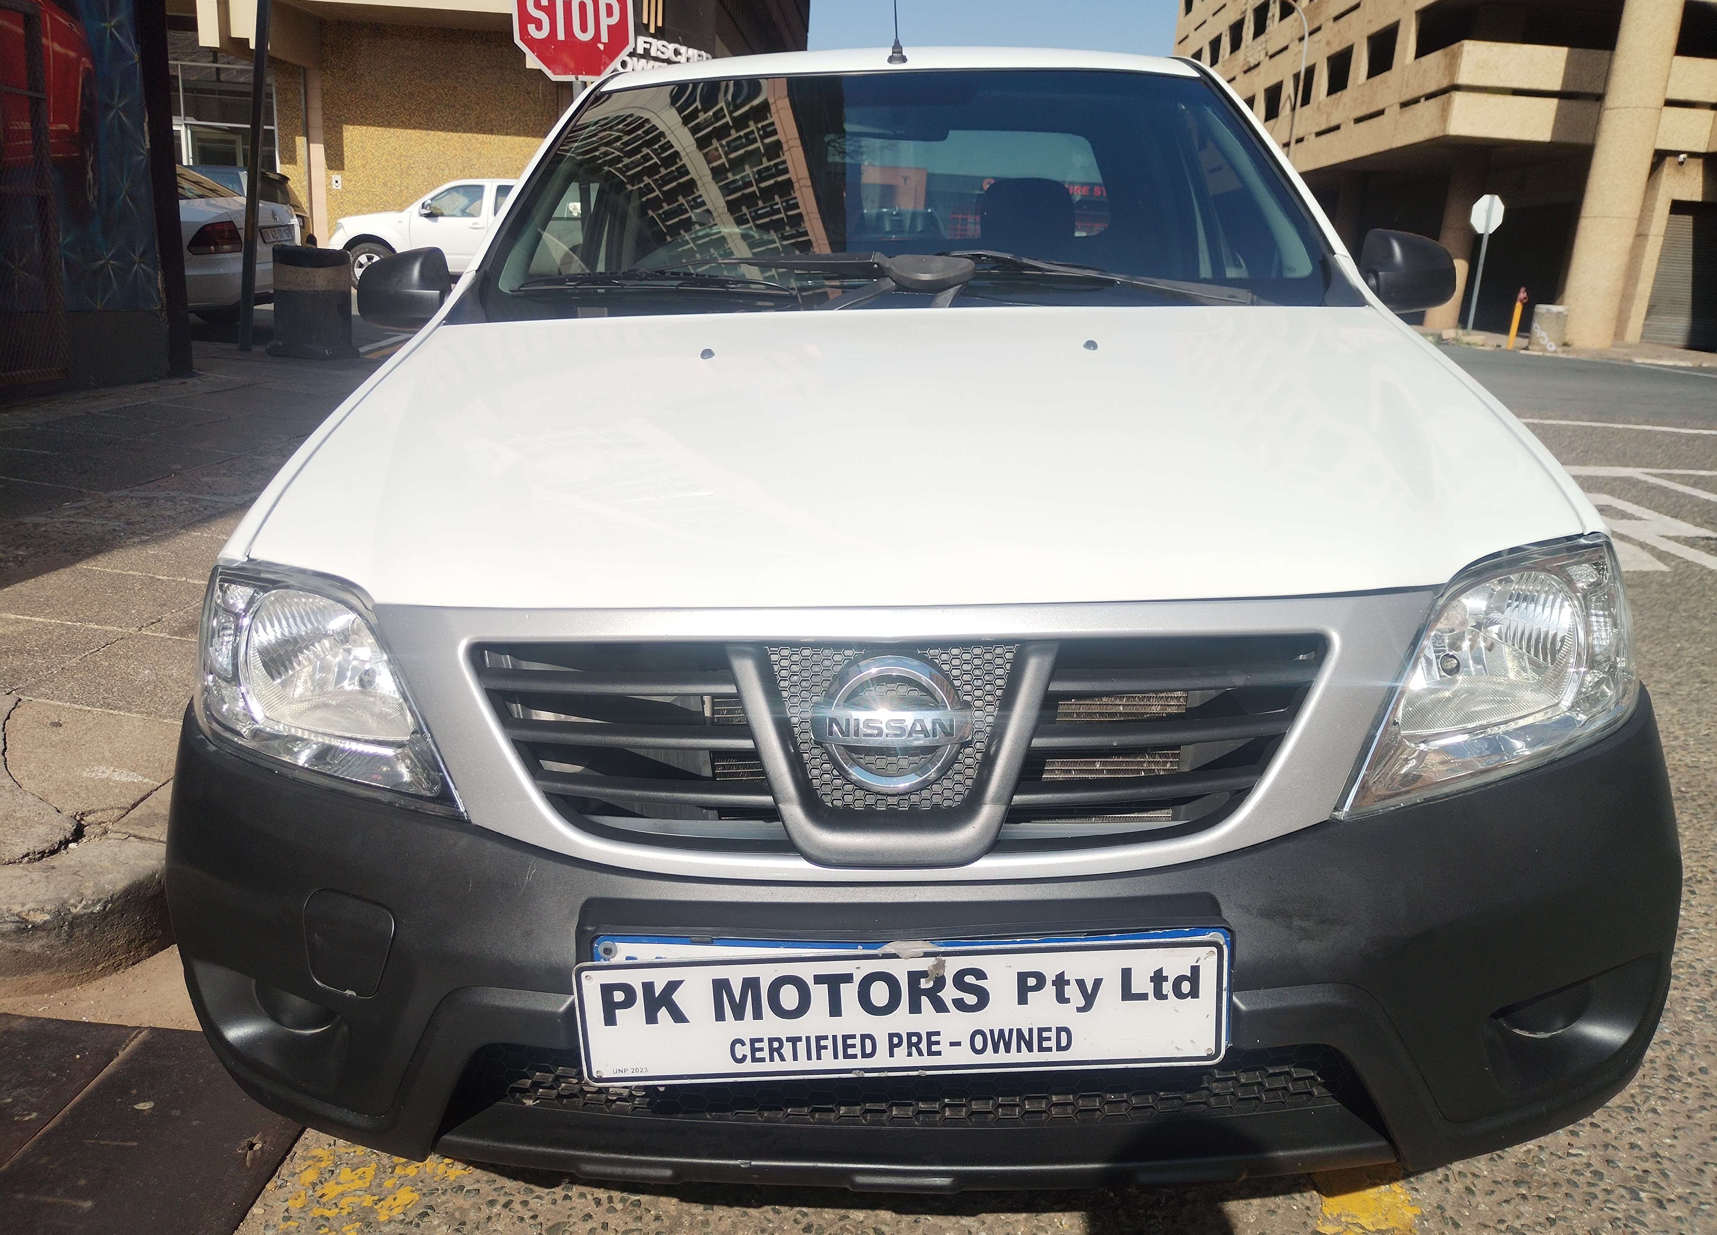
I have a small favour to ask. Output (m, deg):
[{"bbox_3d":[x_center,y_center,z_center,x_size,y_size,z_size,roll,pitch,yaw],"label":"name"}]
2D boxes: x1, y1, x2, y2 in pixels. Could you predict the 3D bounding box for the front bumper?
[{"bbox_3d":[0.041,0.305,1.249,1.660,0.440,0.450,-1,14,2],"label":"front bumper"}]

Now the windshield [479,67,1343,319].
[{"bbox_3d":[0.070,-0.744,2.224,1.370,0.170,0.740,-1,52,2],"label":"windshield"}]

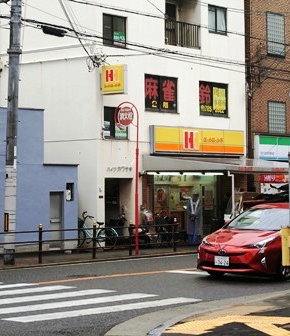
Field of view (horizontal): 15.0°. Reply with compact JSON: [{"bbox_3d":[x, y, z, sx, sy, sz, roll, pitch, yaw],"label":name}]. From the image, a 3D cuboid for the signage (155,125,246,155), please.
[{"bbox_3d":[1.791,-0.883,36.623,0.240,0.872,4.842,-2,-2,41],"label":"signage"}]

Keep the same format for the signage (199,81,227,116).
[{"bbox_3d":[2.361,-2.327,37.512,0.060,1.204,1.632,-2,-2,41],"label":"signage"}]

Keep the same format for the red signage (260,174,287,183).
[{"bbox_3d":[4.729,0.407,40.094,0.060,0.308,1.872,-2,-2,41],"label":"red signage"}]

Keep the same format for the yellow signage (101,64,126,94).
[{"bbox_3d":[-0.956,-2.640,32.952,0.890,0.840,0.160,-2,-2,41],"label":"yellow signage"}]

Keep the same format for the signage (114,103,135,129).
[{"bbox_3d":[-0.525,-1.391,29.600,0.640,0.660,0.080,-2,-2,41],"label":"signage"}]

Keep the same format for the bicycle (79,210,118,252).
[{"bbox_3d":[-1.552,1.858,32.400,1.720,1.100,0.570,-1,-1,30],"label":"bicycle"}]

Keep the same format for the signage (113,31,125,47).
[{"bbox_3d":[-0.781,-3.962,33.923,0.030,0.484,0.538,-2,-2,41],"label":"signage"}]

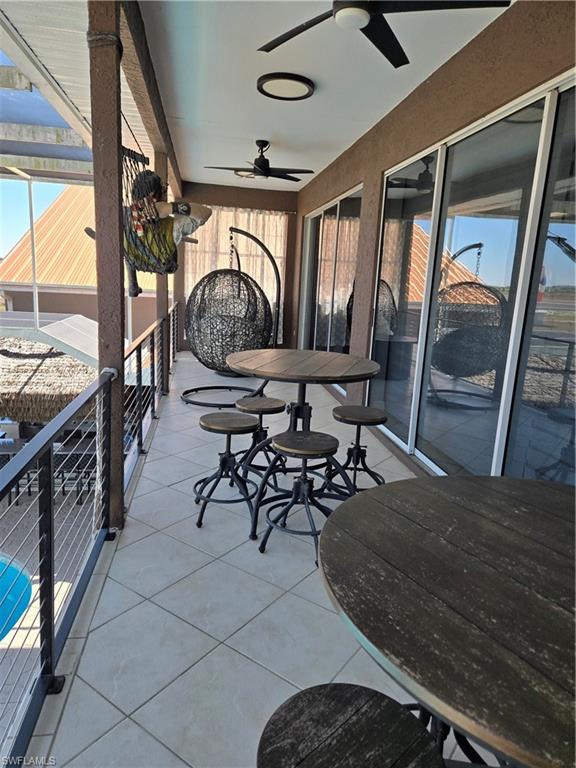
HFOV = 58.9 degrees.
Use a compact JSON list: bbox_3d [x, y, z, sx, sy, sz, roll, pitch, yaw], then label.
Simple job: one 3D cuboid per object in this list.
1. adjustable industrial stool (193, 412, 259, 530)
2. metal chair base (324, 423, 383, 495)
[{"bbox_3d":[-0.370,0.520,3.151,0.430,0.610,0.430,1,12,-10],"label":"adjustable industrial stool"},{"bbox_3d":[0.501,0.499,3.674,0.430,0.530,0.430,1,12,-10],"label":"metal chair base"}]

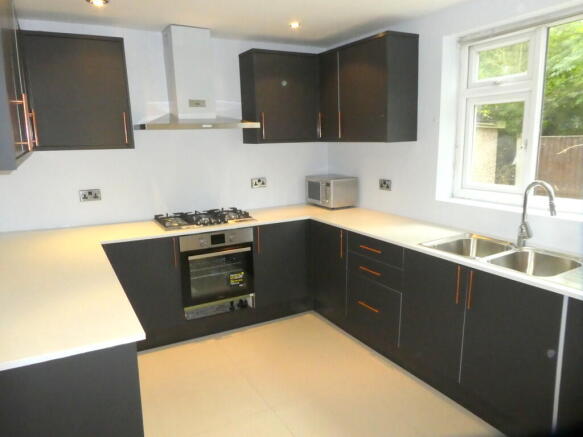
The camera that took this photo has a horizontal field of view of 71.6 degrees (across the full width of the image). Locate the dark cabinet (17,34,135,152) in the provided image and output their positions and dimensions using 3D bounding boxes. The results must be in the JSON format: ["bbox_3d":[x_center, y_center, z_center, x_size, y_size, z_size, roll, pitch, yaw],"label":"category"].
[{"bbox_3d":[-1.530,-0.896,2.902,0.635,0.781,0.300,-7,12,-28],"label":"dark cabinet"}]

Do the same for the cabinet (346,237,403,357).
[{"bbox_3d":[0.829,0.500,3.020,0.574,0.819,0.575,-7,12,-28],"label":"cabinet"}]

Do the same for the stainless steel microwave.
[{"bbox_3d":[0.393,-0.262,3.985,0.305,0.276,0.460,-7,12,-28],"label":"stainless steel microwave"}]

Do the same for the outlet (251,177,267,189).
[{"bbox_3d":[-0.305,-0.339,3.865,0.149,0.088,0.015,-7,12,-28],"label":"outlet"}]

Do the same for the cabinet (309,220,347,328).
[{"bbox_3d":[0.556,0.413,3.500,0.574,0.819,0.542,-7,12,-28],"label":"cabinet"}]

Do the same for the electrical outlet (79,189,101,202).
[{"bbox_3d":[-1.584,-0.180,3.167,0.149,0.088,0.015,-7,12,-28],"label":"electrical outlet"}]

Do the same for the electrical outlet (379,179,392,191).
[{"bbox_3d":[0.812,-0.287,3.496,0.015,0.087,0.147,-7,12,-28],"label":"electrical outlet"}]

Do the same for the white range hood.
[{"bbox_3d":[-0.763,-1.102,3.196,0.887,0.787,0.479,-7,12,-28],"label":"white range hood"}]

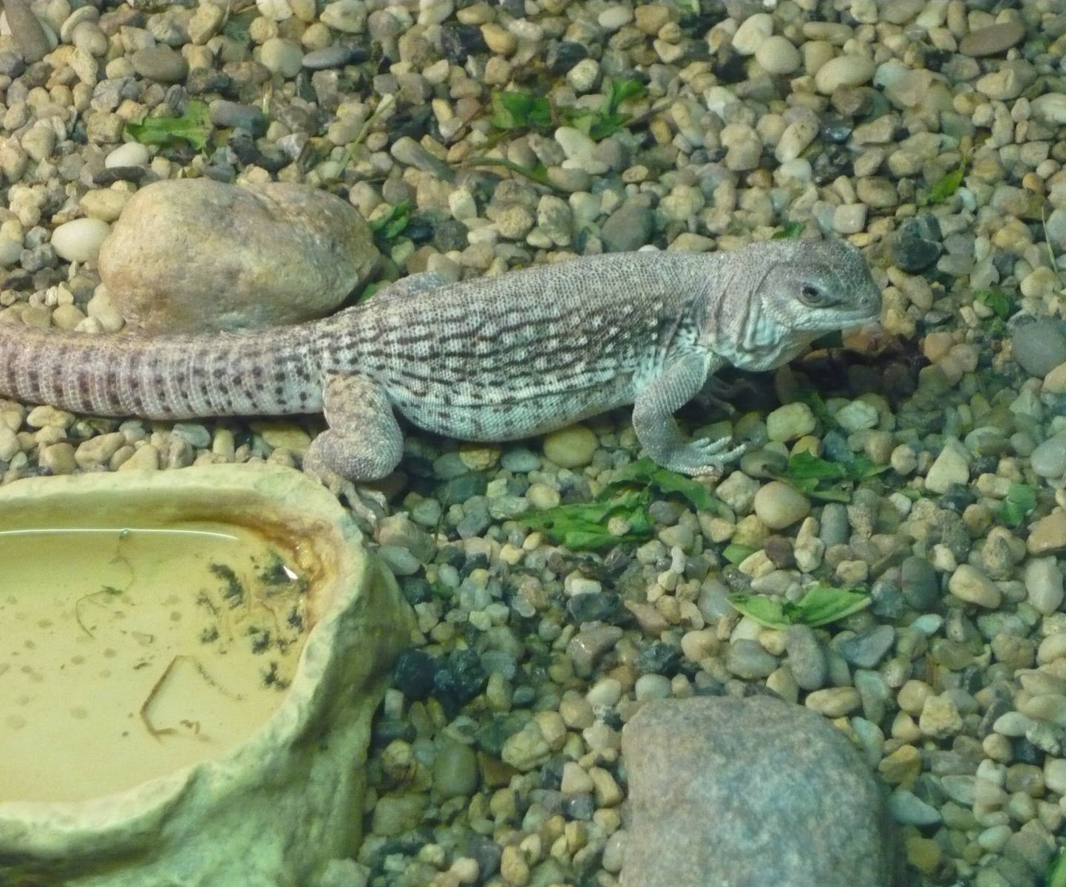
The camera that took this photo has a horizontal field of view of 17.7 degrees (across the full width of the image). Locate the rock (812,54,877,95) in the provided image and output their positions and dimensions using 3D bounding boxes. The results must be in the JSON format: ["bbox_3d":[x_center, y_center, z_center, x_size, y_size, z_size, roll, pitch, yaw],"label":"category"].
[{"bbox_3d":[0.094,-0.111,1.027,0.019,0.012,0.011,-11,47,-10],"label":"rock"}]

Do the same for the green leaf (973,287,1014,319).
[{"bbox_3d":[0.129,-0.039,0.958,0.013,0.006,0.009,23,50,20],"label":"green leaf"}]

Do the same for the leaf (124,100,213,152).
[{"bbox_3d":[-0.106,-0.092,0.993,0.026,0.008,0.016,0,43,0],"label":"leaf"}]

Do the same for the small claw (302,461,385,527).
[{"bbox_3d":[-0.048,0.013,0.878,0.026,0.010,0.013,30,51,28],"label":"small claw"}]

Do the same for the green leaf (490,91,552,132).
[{"bbox_3d":[-0.004,-0.098,1.012,0.018,0.008,0.013,0,46,0],"label":"green leaf"}]

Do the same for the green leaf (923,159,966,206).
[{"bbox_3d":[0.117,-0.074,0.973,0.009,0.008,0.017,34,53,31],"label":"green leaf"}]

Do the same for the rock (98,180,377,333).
[{"bbox_3d":[-0.082,-0.051,0.950,0.078,0.042,0.050,0,46,0],"label":"rock"}]

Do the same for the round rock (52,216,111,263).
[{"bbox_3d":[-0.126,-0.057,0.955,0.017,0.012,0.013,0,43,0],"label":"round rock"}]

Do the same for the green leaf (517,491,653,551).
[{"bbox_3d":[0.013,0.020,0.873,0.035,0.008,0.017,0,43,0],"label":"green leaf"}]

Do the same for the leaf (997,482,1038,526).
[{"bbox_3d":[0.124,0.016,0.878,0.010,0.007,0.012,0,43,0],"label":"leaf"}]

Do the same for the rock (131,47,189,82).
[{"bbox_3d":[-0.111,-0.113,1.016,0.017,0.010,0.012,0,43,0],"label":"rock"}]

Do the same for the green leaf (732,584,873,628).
[{"bbox_3d":[0.068,0.042,0.876,0.036,0.010,0.013,-2,46,-2],"label":"green leaf"}]

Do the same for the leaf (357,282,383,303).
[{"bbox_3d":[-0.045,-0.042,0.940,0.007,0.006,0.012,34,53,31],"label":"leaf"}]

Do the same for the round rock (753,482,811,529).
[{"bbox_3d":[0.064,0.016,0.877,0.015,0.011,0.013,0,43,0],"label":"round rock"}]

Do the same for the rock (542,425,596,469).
[{"bbox_3d":[0.010,0.000,0.920,0.015,0.011,0.013,0,46,0],"label":"rock"}]

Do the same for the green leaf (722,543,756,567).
[{"bbox_3d":[0.054,0.029,0.894,0.011,0.004,0.009,0,46,0],"label":"green leaf"}]

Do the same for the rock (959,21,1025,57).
[{"bbox_3d":[0.140,-0.123,1.039,0.021,0.009,0.009,-19,49,-17],"label":"rock"}]

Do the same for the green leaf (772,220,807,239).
[{"bbox_3d":[0.073,-0.060,0.978,0.012,0.006,0.012,0,46,0],"label":"green leaf"}]

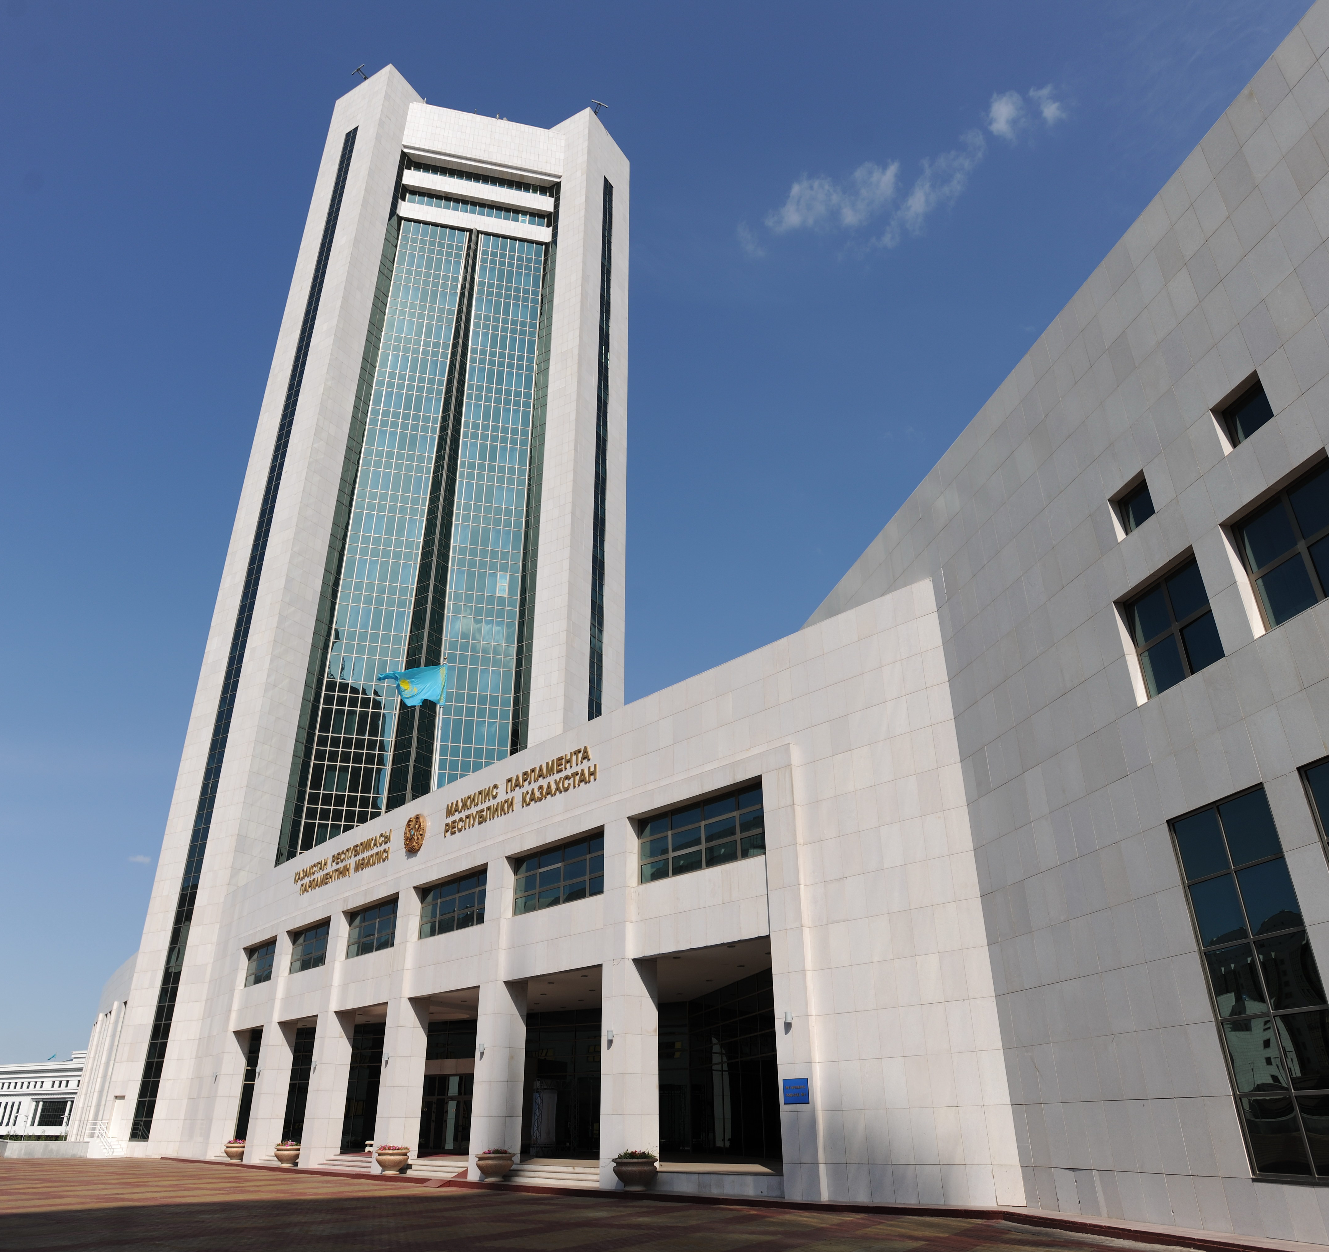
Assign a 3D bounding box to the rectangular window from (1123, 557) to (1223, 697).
[{"bbox_3d":[8.384,0.056,16.078,0.200,1.950,1.989,6,-28,-12],"label":"rectangular window"}]

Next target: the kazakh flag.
[{"bbox_3d":[-11.001,2.599,43.332,2.900,1.900,0.650,0,-28,0],"label":"kazakh flag"}]

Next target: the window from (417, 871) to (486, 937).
[{"bbox_3d":[-7.688,10.348,36.547,0.200,2.040,4.947,23,-35,-37],"label":"window"}]

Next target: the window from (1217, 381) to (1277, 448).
[{"bbox_3d":[8.930,-3.159,14.921,0.180,0.887,0.975,6,-28,-12],"label":"window"}]

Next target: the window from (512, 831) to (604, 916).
[{"bbox_3d":[-3.378,8.150,32.361,0.200,2.040,4.947,23,-35,-37],"label":"window"}]

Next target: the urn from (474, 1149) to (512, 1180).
[{"bbox_3d":[-4.861,15.483,28.472,1.121,0.760,1.121,4,-27,-8],"label":"urn"}]

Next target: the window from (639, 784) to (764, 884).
[{"bbox_3d":[1.126,5.869,27.346,0.200,1.950,5.089,24,-36,-39],"label":"window"}]

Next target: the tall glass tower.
[{"bbox_3d":[-18.748,-4.666,82.778,27.690,86.190,27.690,6,-28,-13],"label":"tall glass tower"}]

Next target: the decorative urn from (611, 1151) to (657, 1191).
[{"bbox_3d":[-0.723,13.105,23.844,1.102,0.760,1.102,0,-27,-2],"label":"decorative urn"}]

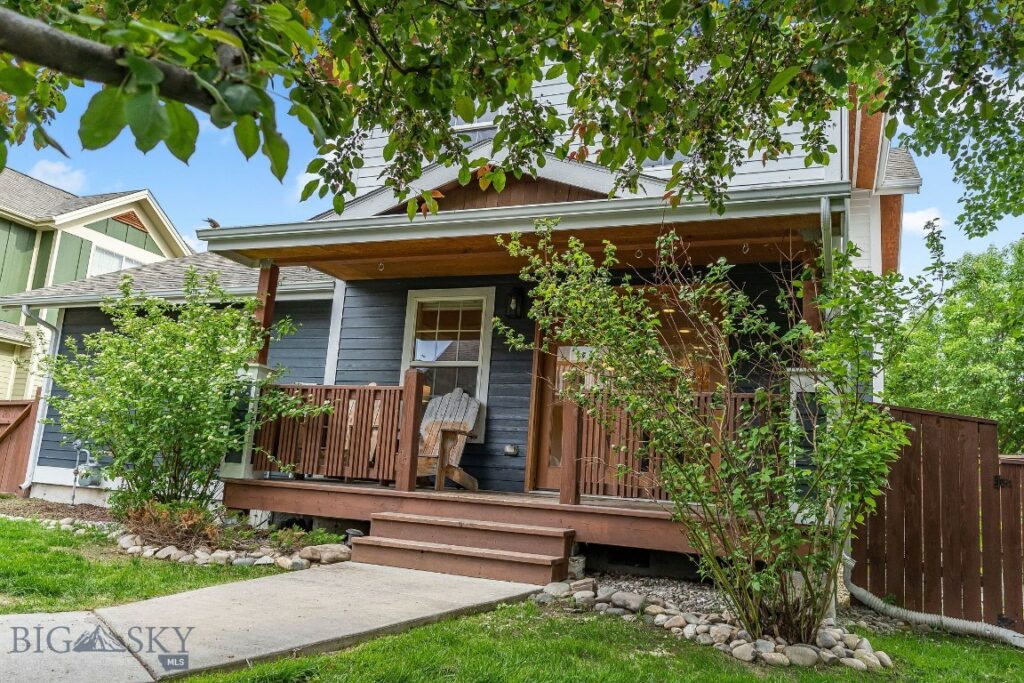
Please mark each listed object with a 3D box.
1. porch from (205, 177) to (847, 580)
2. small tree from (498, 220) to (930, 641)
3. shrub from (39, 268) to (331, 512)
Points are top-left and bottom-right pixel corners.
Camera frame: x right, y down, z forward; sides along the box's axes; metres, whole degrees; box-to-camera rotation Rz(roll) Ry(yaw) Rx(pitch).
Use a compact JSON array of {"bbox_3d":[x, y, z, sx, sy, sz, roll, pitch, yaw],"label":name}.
[{"bbox_3d":[-0.004,0.506,7.243,5.800,3.013,2.344,0,-9,22],"label":"porch"},{"bbox_3d":[1.195,0.460,5.071,2.840,2.797,1.998,0,-9,22],"label":"small tree"},{"bbox_3d":[-3.349,0.576,7.912,2.700,2.550,2.350,7,-9,-22],"label":"shrub"}]

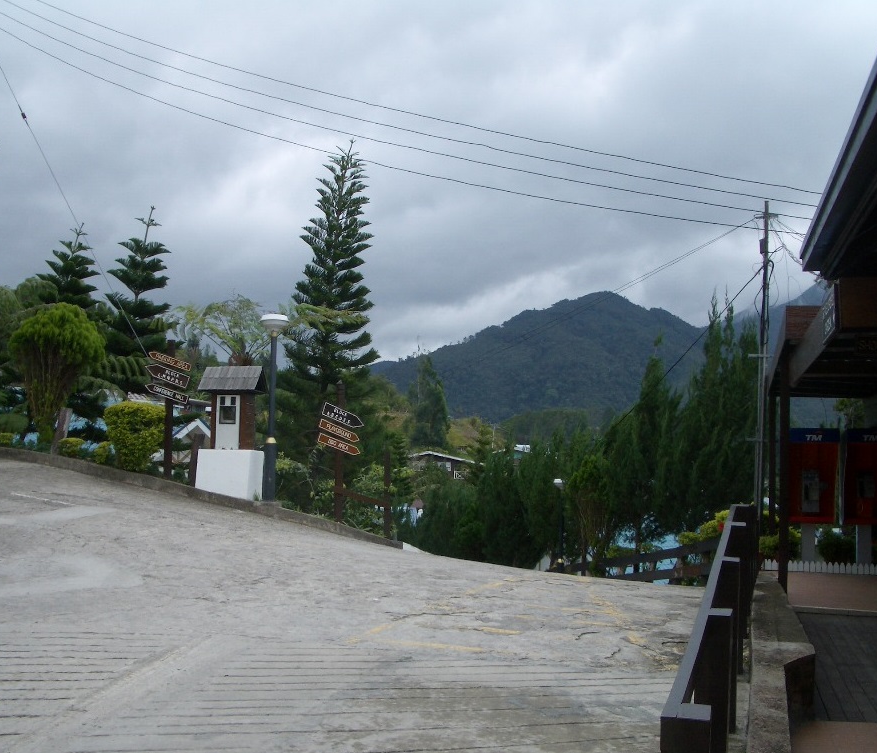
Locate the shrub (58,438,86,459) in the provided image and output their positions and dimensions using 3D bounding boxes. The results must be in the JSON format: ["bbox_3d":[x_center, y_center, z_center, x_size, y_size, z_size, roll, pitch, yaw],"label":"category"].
[{"bbox_3d":[-6.066,1.195,16.700,0.470,0.350,0.440,1,-2,0],"label":"shrub"}]

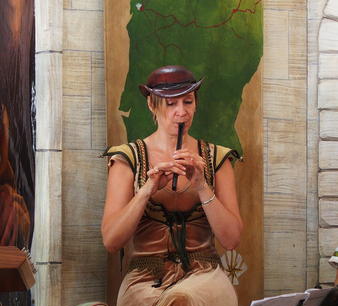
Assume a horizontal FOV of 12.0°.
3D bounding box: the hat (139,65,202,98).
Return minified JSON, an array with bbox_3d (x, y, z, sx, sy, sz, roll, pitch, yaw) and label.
[{"bbox_3d":[0.011,-0.251,5.500,0.230,0.110,0.265,-10,12,-14],"label":"hat"}]

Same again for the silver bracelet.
[{"bbox_3d":[0.131,0.153,5.300,0.058,0.008,0.055,-34,21,1],"label":"silver bracelet"}]

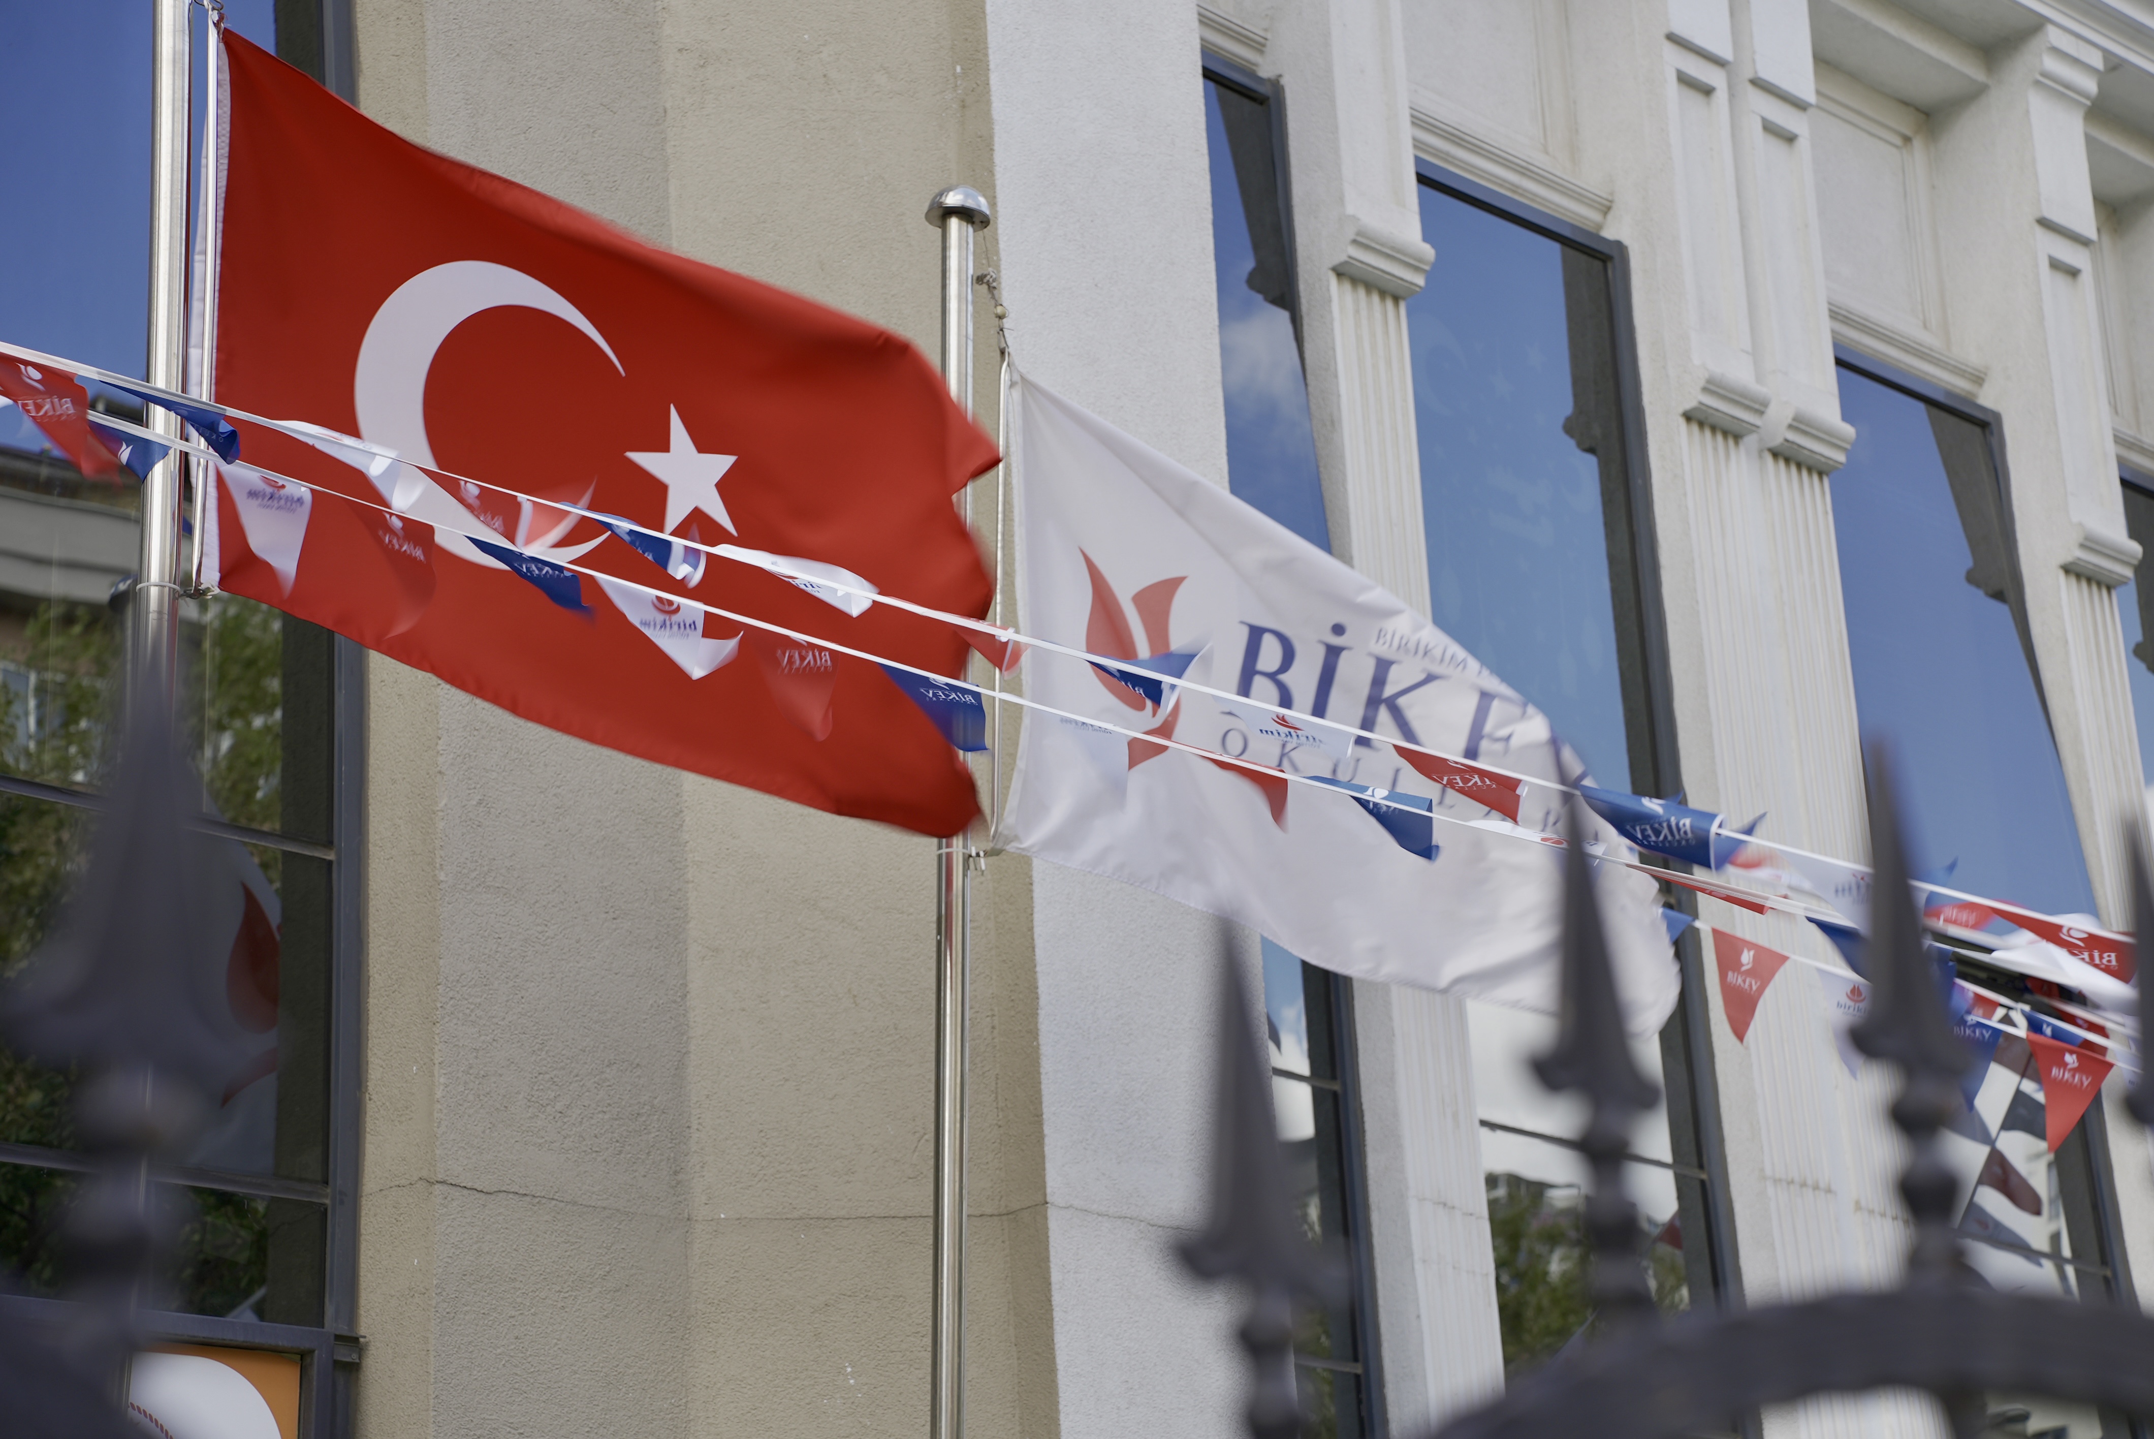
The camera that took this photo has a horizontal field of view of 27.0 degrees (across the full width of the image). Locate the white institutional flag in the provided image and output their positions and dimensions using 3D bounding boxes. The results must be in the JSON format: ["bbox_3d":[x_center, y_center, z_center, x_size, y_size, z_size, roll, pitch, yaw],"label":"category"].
[{"bbox_3d":[0.510,-0.042,9.018,1.420,1.300,0.320,4,-22,-19],"label":"white institutional flag"}]

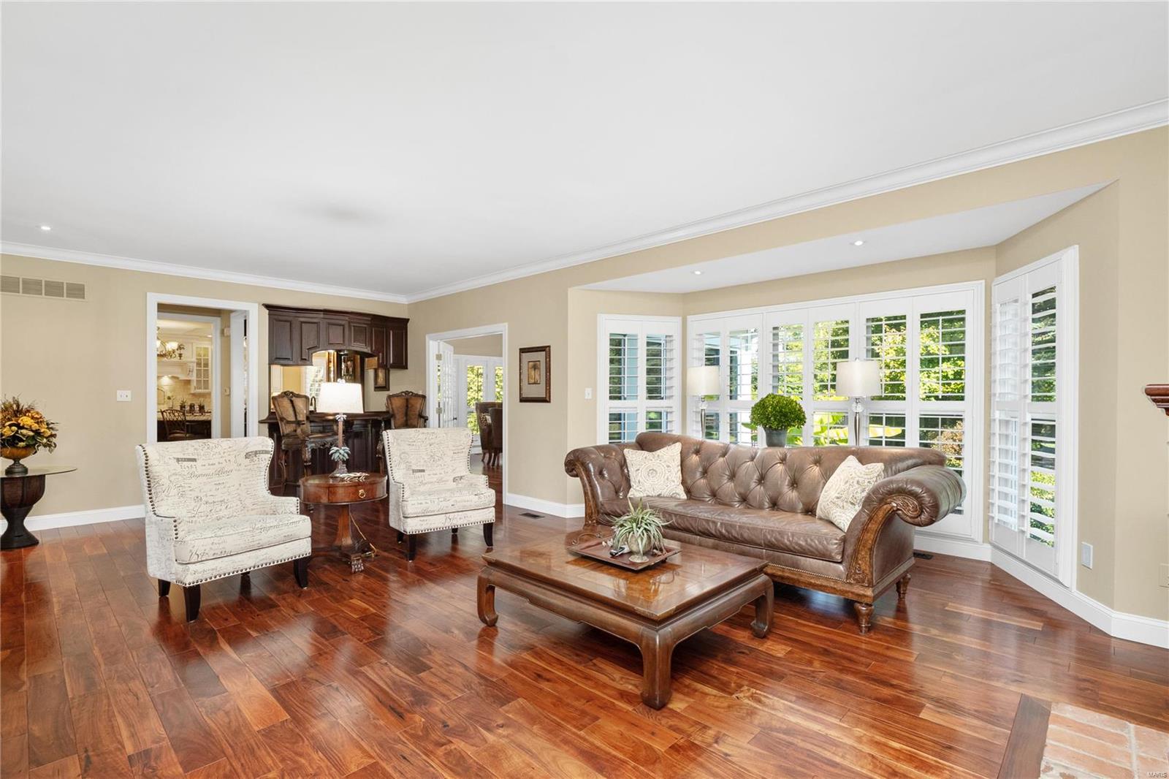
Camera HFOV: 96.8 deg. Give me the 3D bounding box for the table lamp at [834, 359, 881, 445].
[{"bbox_3d":[2.133,0.168,4.050,0.320,0.820,0.320,-1,-1,44],"label":"table lamp"}]

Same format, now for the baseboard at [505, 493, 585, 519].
[{"bbox_3d":[-0.488,1.264,5.739,1.150,0.140,0.120,-1,0,42],"label":"baseboard"}]

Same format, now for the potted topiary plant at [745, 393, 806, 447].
[{"bbox_3d":[1.577,0.270,4.276,0.480,0.530,0.480,-1,0,42],"label":"potted topiary plant"}]

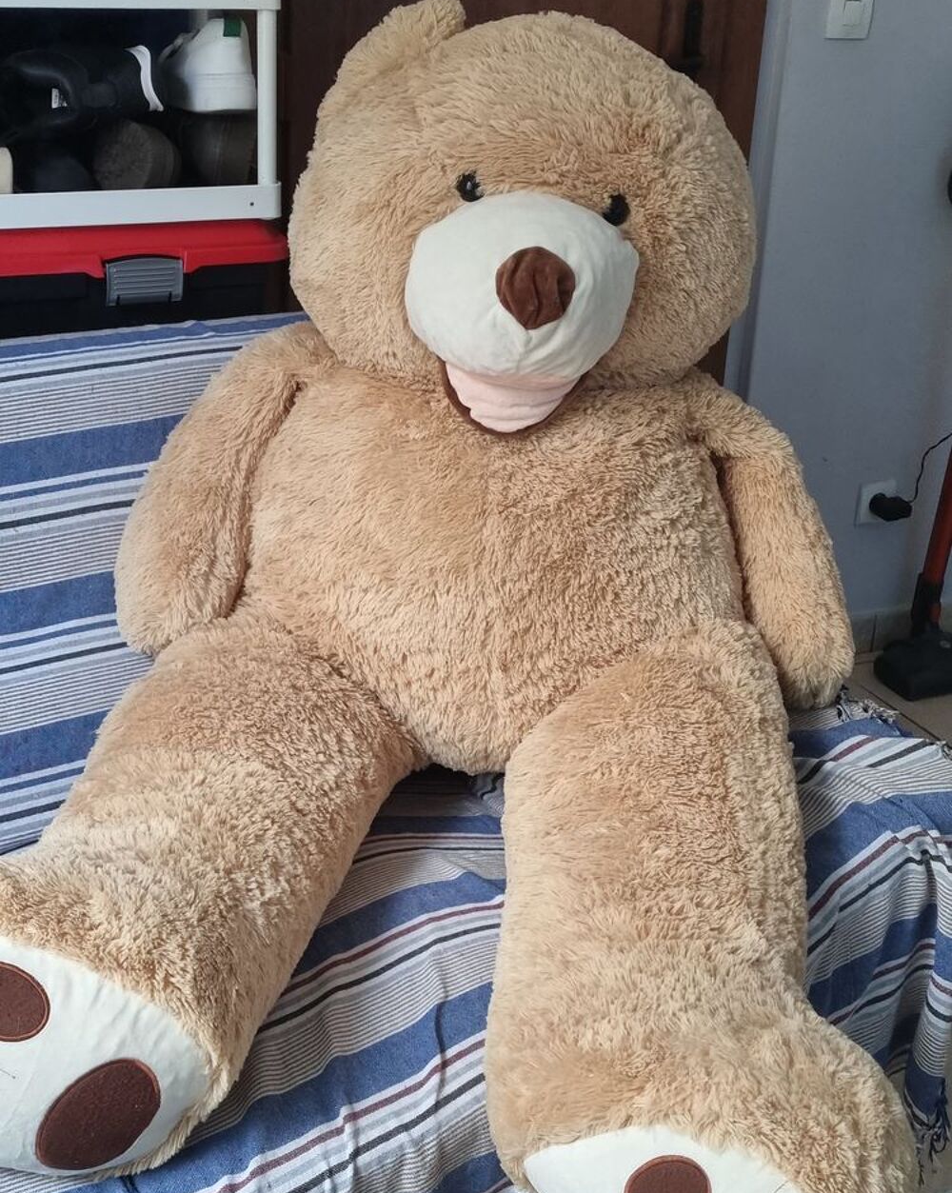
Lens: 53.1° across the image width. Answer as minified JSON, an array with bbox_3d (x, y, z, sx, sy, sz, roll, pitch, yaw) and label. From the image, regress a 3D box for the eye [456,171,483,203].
[{"bbox_3d":[-0.007,-0.393,0.915,0.025,0.029,0.018,5,26,-7],"label":"eye"}]

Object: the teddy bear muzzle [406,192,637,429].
[{"bbox_3d":[0.042,-0.268,0.900,0.222,0.222,0.150,6,23,-7],"label":"teddy bear muzzle"}]

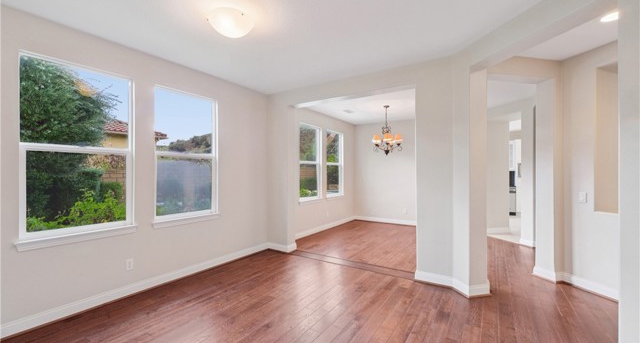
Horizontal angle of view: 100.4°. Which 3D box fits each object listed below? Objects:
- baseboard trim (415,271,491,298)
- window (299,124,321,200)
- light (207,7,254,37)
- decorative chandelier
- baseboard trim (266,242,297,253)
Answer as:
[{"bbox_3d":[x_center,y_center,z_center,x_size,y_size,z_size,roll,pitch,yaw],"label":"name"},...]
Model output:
[{"bbox_3d":[1.532,1.320,3.126,0.810,0.130,0.220,0,0,34],"label":"baseboard trim"},{"bbox_3d":[-0.200,-0.190,5.868,0.100,1.620,0.830,0,0,34],"label":"window"},{"bbox_3d":[-0.770,-1.275,2.320,0.395,0.142,0.395,0,0,0],"label":"light"},{"bbox_3d":[1.390,-0.830,5.500,0.640,1.030,0.640,0,0,34],"label":"decorative chandelier"},{"bbox_3d":[-0.658,1.320,4.706,0.470,0.130,0.230,0,0,34],"label":"baseboard trim"}]

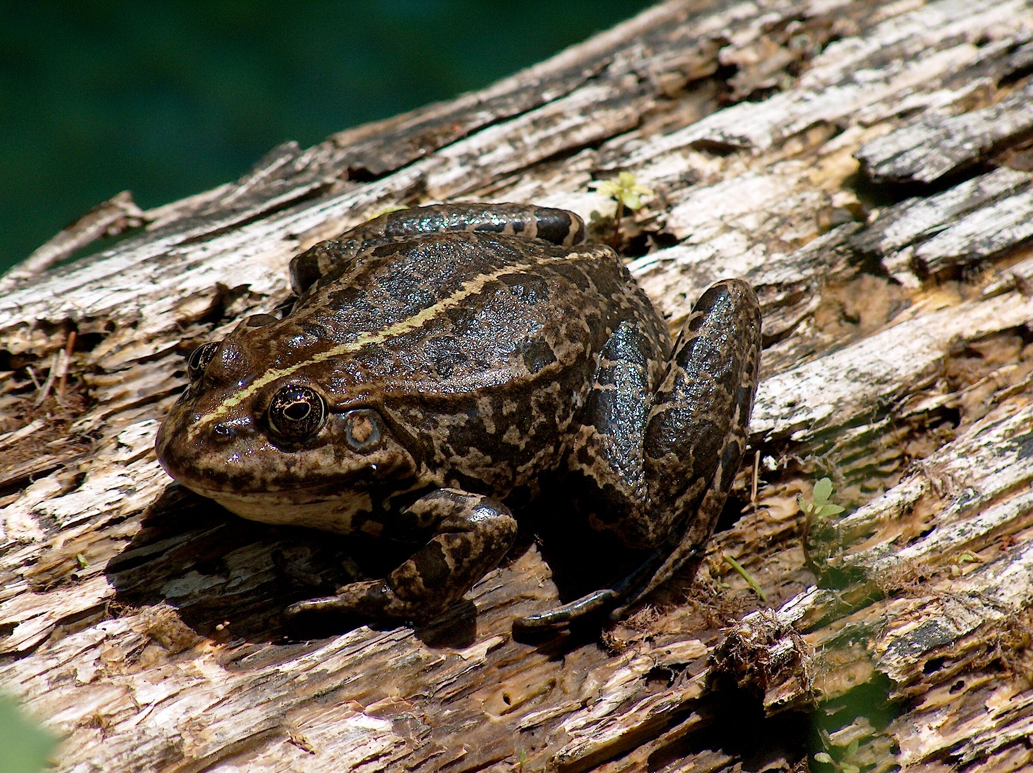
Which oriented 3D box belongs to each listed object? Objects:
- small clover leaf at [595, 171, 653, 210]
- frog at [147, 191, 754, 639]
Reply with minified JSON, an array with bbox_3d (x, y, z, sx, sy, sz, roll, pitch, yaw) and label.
[{"bbox_3d":[0.016,-0.028,1.273,0.008,0.003,0.007,0,37,0],"label":"small clover leaf"},{"bbox_3d":[-0.010,-0.001,1.230,0.095,0.032,0.081,-28,45,-32],"label":"frog"}]

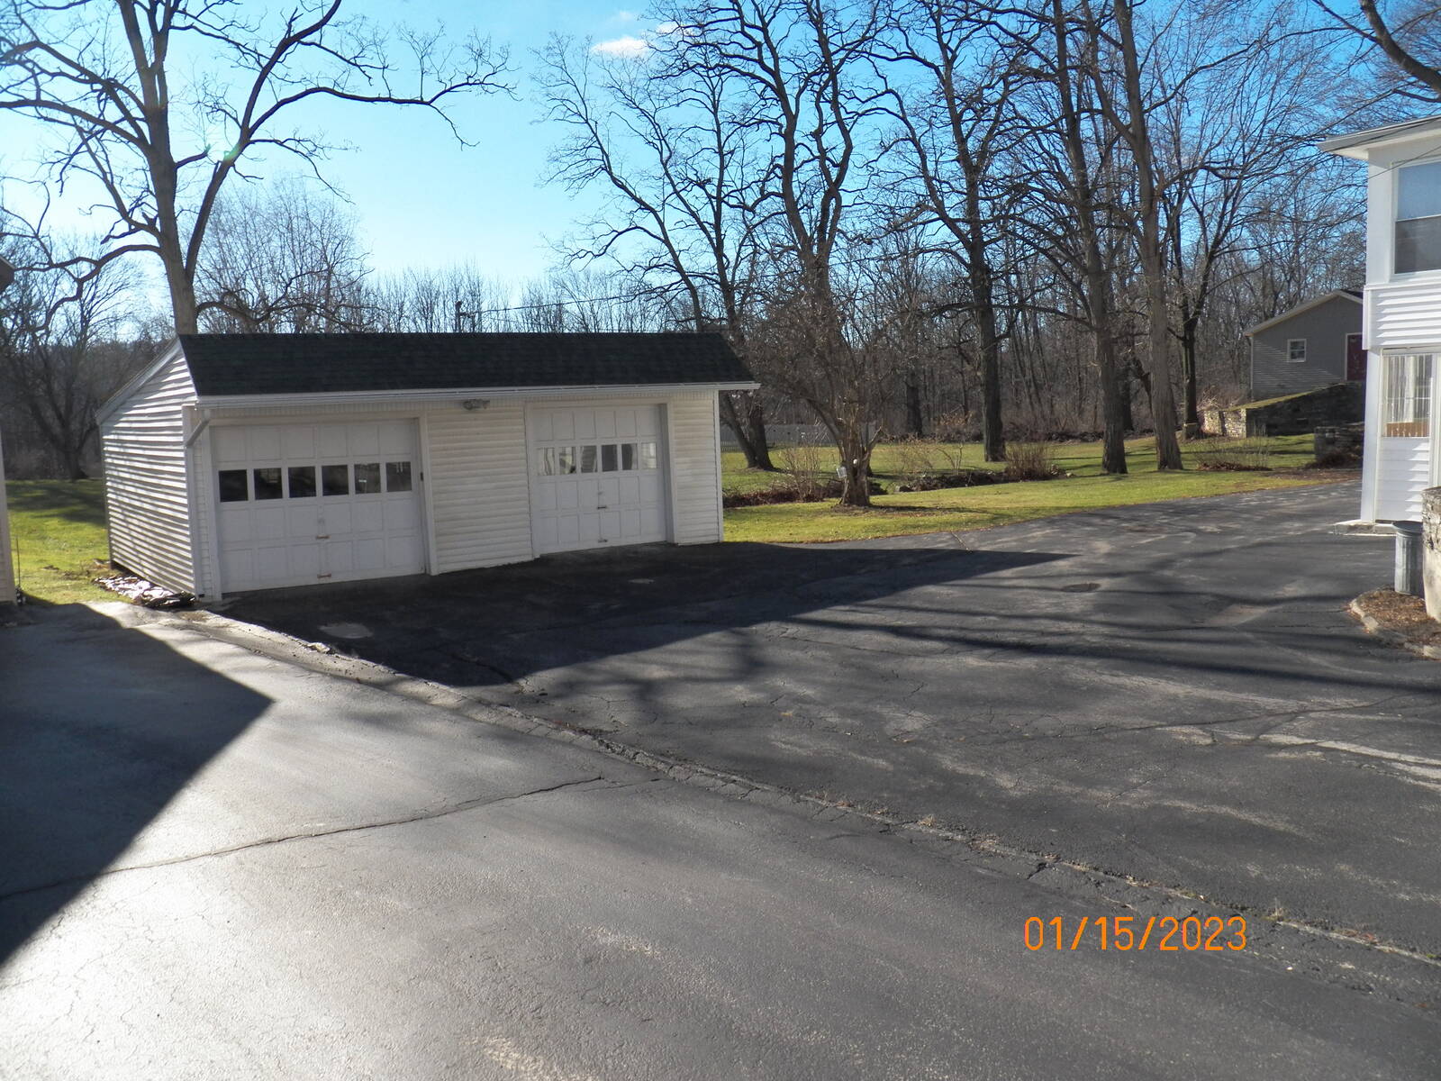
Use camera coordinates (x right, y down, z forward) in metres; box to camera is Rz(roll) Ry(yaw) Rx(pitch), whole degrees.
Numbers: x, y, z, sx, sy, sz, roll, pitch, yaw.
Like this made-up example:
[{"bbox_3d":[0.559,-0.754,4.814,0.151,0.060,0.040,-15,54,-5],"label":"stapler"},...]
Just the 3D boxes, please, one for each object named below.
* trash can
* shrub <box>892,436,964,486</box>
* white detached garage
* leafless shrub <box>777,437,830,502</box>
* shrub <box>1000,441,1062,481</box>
[{"bbox_3d":[6.991,0.188,11.600,0.540,0.680,0.540,2,8,31],"label":"trash can"},{"bbox_3d":[5.668,-2.261,31.865,1.919,1.296,1.632,-1,7,10],"label":"shrub"},{"bbox_3d":[-5.064,-1.498,19.510,8.465,3.350,7.800,-7,8,-35],"label":"white detached garage"},{"bbox_3d":[1.918,-1.676,27.144,1.220,1.499,1.159,-2,7,4],"label":"leafless shrub"},{"bbox_3d":[8.140,-2.093,30.603,1.473,1.037,1.325,0,7,15],"label":"shrub"}]

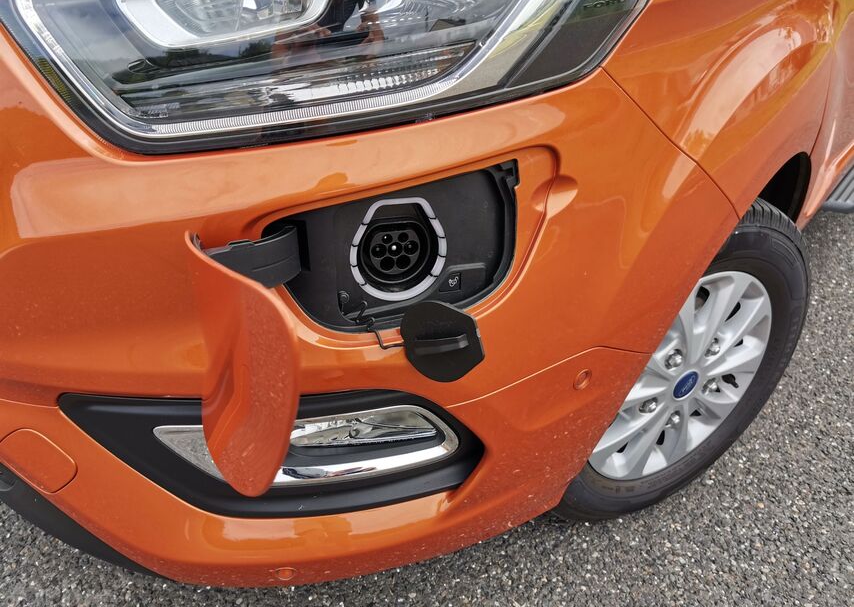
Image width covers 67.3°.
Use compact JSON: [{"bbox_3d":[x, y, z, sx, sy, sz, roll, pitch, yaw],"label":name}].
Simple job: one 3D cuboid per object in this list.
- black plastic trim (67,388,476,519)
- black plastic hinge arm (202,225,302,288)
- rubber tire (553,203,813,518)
[{"bbox_3d":[-0.170,0.161,0.725,0.463,0.128,0.100,3,30,2],"label":"black plastic trim"},{"bbox_3d":[-0.148,-0.036,0.561,0.095,0.046,0.033,-28,39,-34],"label":"black plastic hinge arm"},{"bbox_3d":[0.411,0.097,1.212,0.680,0.680,0.214,-13,33,-23],"label":"rubber tire"}]

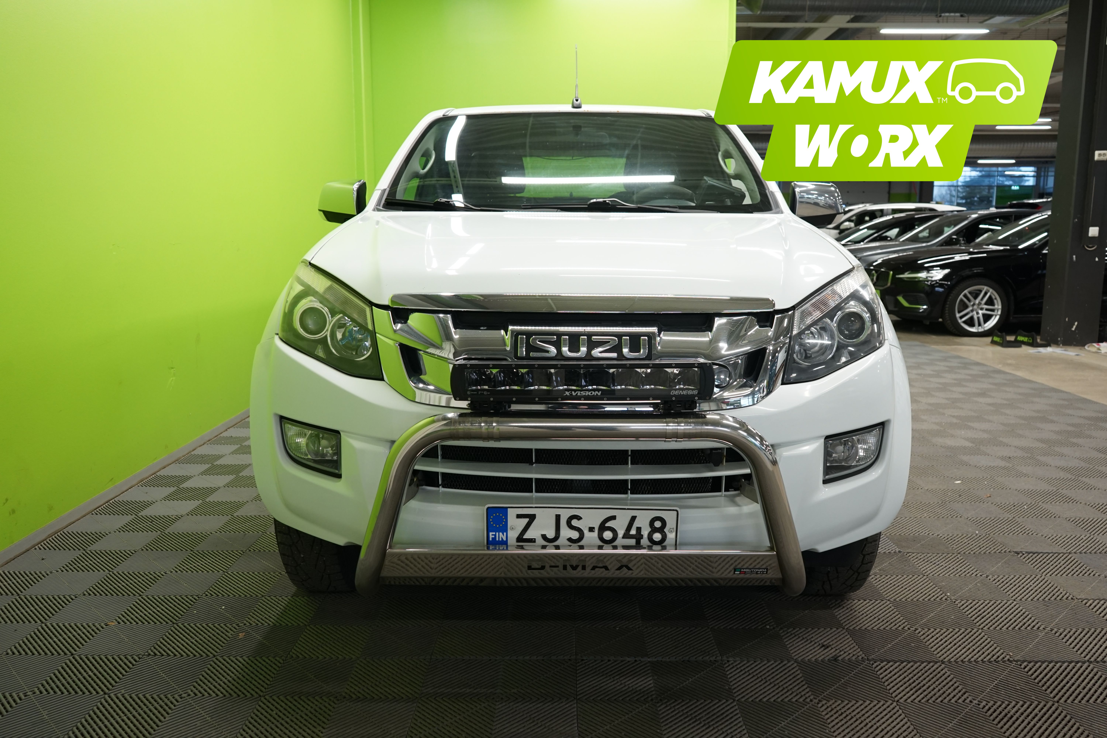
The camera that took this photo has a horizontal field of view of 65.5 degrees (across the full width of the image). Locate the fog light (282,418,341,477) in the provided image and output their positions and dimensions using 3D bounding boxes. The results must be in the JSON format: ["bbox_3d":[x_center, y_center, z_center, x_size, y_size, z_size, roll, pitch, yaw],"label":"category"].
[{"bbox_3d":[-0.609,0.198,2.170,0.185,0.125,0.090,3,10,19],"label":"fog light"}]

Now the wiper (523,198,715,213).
[{"bbox_3d":[0.224,-0.591,3.120,0.690,0.065,0.100,-1,9,-4],"label":"wiper"}]

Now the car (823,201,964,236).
[{"bbox_3d":[6.172,-2.430,17.425,4.400,1.640,1.820,0,9,-1],"label":"car"}]

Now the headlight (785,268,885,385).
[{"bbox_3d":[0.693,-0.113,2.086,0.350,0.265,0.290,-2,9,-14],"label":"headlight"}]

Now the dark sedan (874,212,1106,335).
[{"bbox_3d":[6.253,-1.217,10.426,4.760,1.430,1.850,0,9,-1],"label":"dark sedan"}]

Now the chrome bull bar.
[{"bbox_3d":[0.061,0.291,1.913,0.990,0.420,0.210,0,9,1],"label":"chrome bull bar"}]

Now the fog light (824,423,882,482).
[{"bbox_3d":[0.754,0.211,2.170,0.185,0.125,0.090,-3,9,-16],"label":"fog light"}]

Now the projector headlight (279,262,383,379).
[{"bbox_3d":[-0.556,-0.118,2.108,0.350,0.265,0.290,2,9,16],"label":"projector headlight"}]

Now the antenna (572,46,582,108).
[{"bbox_3d":[0.108,-1.364,4.016,0.050,0.295,0.110,0,9,1],"label":"antenna"}]

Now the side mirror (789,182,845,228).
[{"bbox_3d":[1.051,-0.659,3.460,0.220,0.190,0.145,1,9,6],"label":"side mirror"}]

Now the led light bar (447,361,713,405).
[{"bbox_3d":[0.060,0.027,1.821,0.555,0.090,0.085,0,9,1],"label":"led light bar"}]

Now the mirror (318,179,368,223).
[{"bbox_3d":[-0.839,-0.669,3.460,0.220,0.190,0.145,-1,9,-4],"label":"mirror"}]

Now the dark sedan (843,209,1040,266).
[{"bbox_3d":[6.400,-1.692,13.351,4.850,1.470,1.860,0,9,-1],"label":"dark sedan"}]

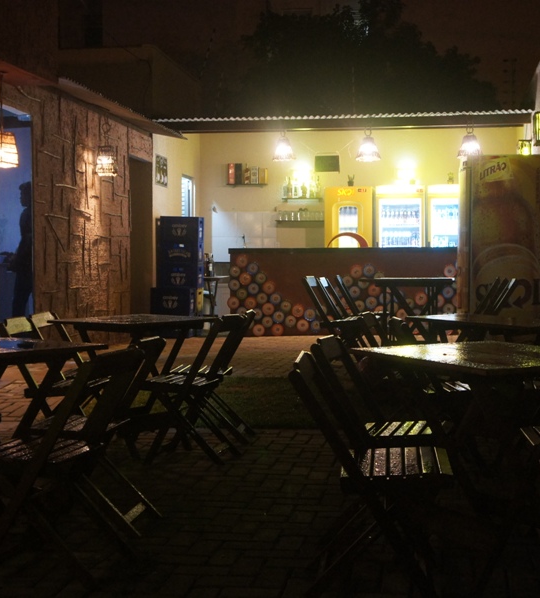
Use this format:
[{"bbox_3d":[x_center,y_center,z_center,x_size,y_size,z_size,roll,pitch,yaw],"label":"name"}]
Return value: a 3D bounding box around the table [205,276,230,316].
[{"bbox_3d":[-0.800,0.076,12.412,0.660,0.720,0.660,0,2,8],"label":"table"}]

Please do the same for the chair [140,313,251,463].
[{"bbox_3d":[-0.371,0.478,5.412,0.460,0.765,0.410,1,2,12],"label":"chair"}]

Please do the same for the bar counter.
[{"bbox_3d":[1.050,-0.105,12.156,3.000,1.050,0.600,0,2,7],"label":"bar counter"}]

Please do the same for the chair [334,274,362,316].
[{"bbox_3d":[0.815,0.177,8.295,0.480,0.770,0.420,0,2,11],"label":"chair"}]

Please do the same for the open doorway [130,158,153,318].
[{"bbox_3d":[-1.565,-0.636,12.174,0.160,2.150,0.950,0,2,10],"label":"open doorway"}]

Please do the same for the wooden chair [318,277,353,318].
[{"bbox_3d":[0.670,0.192,7.945,0.480,0.770,0.420,0,2,11],"label":"wooden chair"}]

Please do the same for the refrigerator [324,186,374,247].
[{"bbox_3d":[1.119,-0.568,13.838,0.650,1.910,0.680,0,2,8],"label":"refrigerator"}]

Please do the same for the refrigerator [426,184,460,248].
[{"bbox_3d":[2.472,-0.561,13.638,0.650,1.920,0.680,0,2,8],"label":"refrigerator"}]

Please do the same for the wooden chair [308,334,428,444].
[{"bbox_3d":[0.428,0.541,3.823,0.460,0.765,0.410,1,2,16],"label":"wooden chair"}]

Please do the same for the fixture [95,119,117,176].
[{"bbox_3d":[-1.721,-1.574,10.448,0.220,0.580,0.220,0,2,8],"label":"fixture"}]

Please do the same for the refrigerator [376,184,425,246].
[{"bbox_3d":[1.870,-0.631,14.186,0.680,1.930,0.680,0,2,9],"label":"refrigerator"}]

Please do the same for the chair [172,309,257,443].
[{"bbox_3d":[-0.345,0.439,5.874,0.480,0.770,0.420,0,2,11],"label":"chair"}]

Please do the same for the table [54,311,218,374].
[{"bbox_3d":[-0.797,0.480,5.853,0.700,0.730,0.700,2,3,40],"label":"table"}]

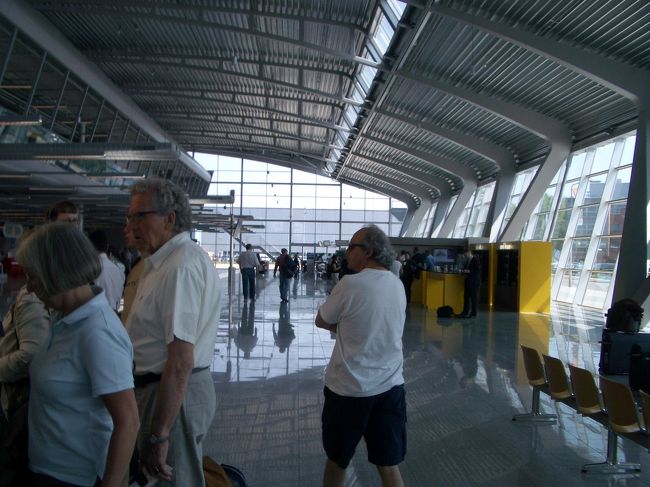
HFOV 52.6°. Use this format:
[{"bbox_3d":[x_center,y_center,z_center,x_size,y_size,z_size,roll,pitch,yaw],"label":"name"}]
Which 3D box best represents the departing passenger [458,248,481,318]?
[{"bbox_3d":[3.805,1.047,17.164,0.460,1.760,0.500,2,-1,-28],"label":"departing passenger"}]

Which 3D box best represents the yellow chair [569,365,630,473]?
[{"bbox_3d":[2.151,1.344,5.281,0.540,0.700,0.500,1,-1,-3],"label":"yellow chair"}]

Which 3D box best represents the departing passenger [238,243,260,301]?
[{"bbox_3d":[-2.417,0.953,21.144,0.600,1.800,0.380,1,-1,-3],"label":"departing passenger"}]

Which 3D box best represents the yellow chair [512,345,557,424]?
[{"bbox_3d":[2.090,1.361,6.375,0.540,0.700,0.500,1,-1,-3],"label":"yellow chair"}]

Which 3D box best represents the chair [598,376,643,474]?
[{"bbox_3d":[2.182,1.335,4.734,0.540,0.700,0.500,1,-1,-3],"label":"chair"}]

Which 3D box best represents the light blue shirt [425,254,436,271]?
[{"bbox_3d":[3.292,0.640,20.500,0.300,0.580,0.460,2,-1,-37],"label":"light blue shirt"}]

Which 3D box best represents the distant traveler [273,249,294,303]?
[{"bbox_3d":[-1.310,1.021,21.315,0.560,1.720,0.460,2,-1,-20],"label":"distant traveler"}]

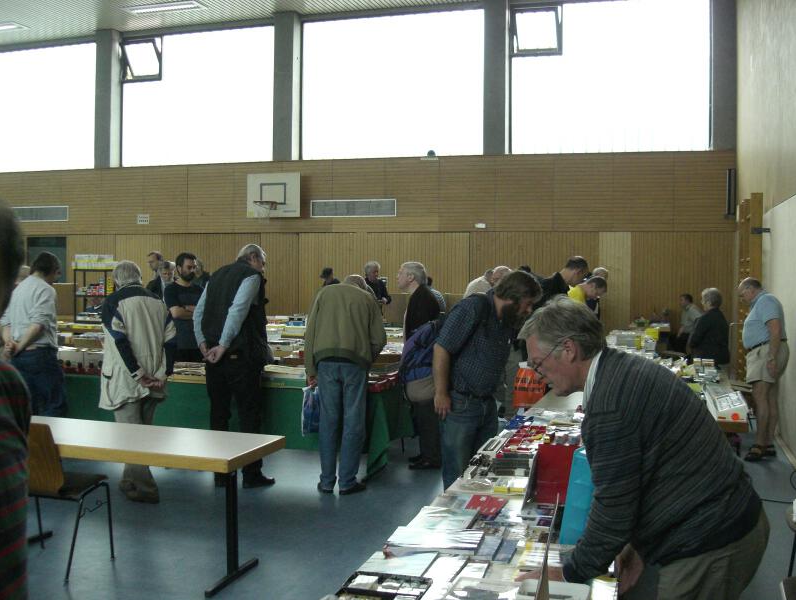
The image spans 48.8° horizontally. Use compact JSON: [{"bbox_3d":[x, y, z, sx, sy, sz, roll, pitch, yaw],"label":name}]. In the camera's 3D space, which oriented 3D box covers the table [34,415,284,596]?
[{"bbox_3d":[-1.631,1.147,5.054,1.830,0.725,0.680,1,2,18],"label":"table"}]

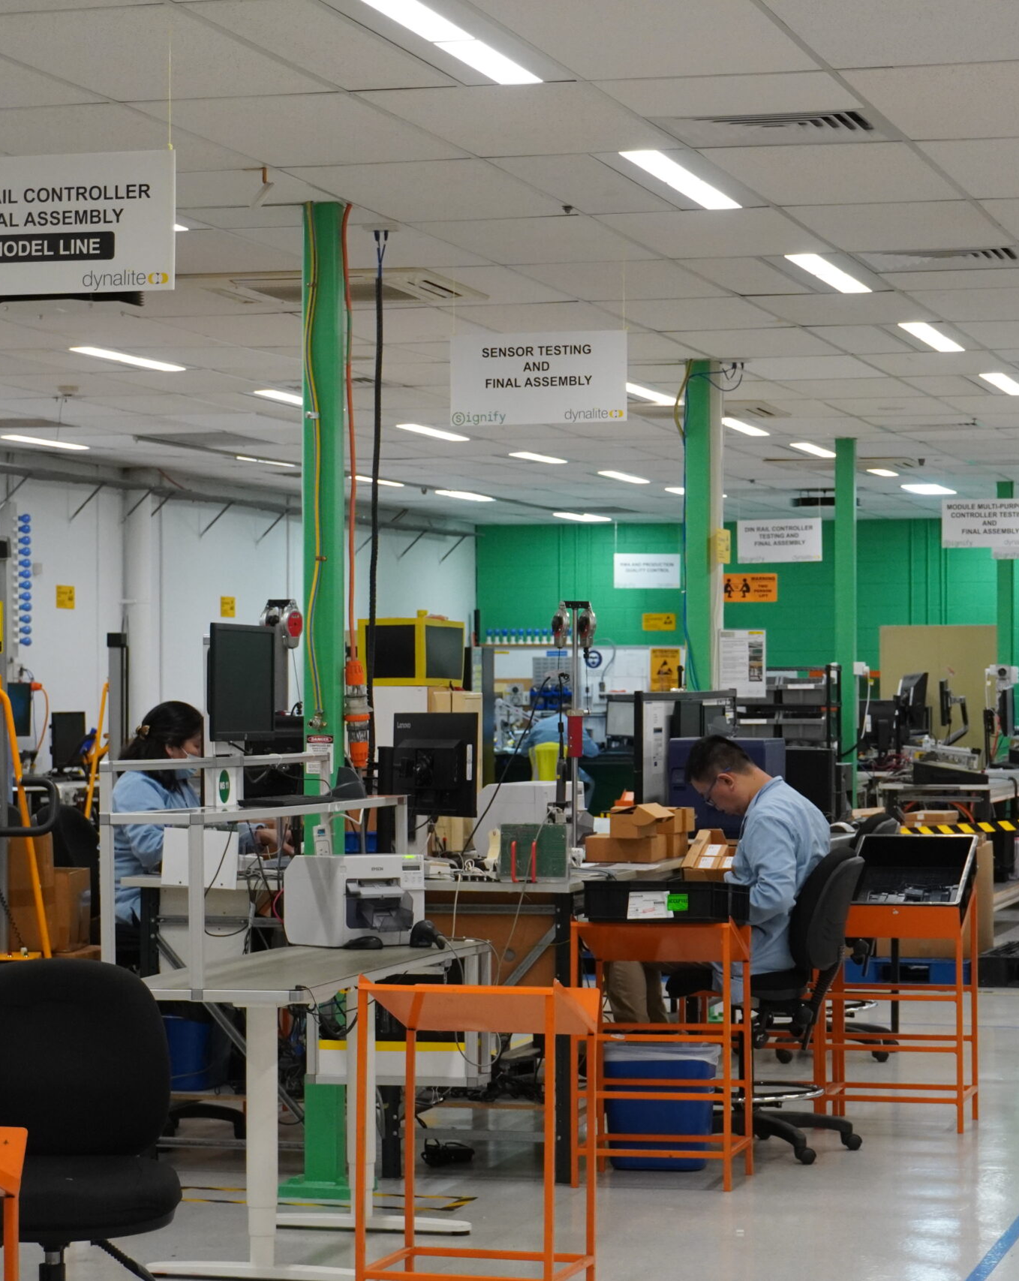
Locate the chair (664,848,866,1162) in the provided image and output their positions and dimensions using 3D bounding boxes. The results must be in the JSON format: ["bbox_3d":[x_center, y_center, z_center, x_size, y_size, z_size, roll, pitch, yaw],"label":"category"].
[{"bbox_3d":[0.840,1.180,11.280,0.680,1.000,0.640,0,-1,16],"label":"chair"}]

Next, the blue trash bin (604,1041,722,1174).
[{"bbox_3d":[0.507,1.532,11.240,0.355,0.390,0.260,0,-1,16],"label":"blue trash bin"}]

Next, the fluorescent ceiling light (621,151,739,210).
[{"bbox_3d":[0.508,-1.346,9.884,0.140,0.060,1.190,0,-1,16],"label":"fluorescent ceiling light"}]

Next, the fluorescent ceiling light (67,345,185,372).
[{"bbox_3d":[-1.772,-1.325,15.956,0.113,0.060,1.160,0,-1,16],"label":"fluorescent ceiling light"}]

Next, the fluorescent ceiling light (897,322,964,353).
[{"bbox_3d":[1.850,-1.323,14.909,0.125,0.045,1.200,0,-1,16],"label":"fluorescent ceiling light"}]

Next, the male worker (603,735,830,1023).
[{"bbox_3d":[0.717,0.864,11.666,0.770,1.075,0.500,0,-1,16],"label":"male worker"}]

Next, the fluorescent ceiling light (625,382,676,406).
[{"bbox_3d":[0.723,-1.287,17.772,0.113,0.060,1.160,0,-1,16],"label":"fluorescent ceiling light"}]

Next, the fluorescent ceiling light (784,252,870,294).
[{"bbox_3d":[1.182,-1.351,12.578,0.125,0.045,1.200,0,-1,16],"label":"fluorescent ceiling light"}]

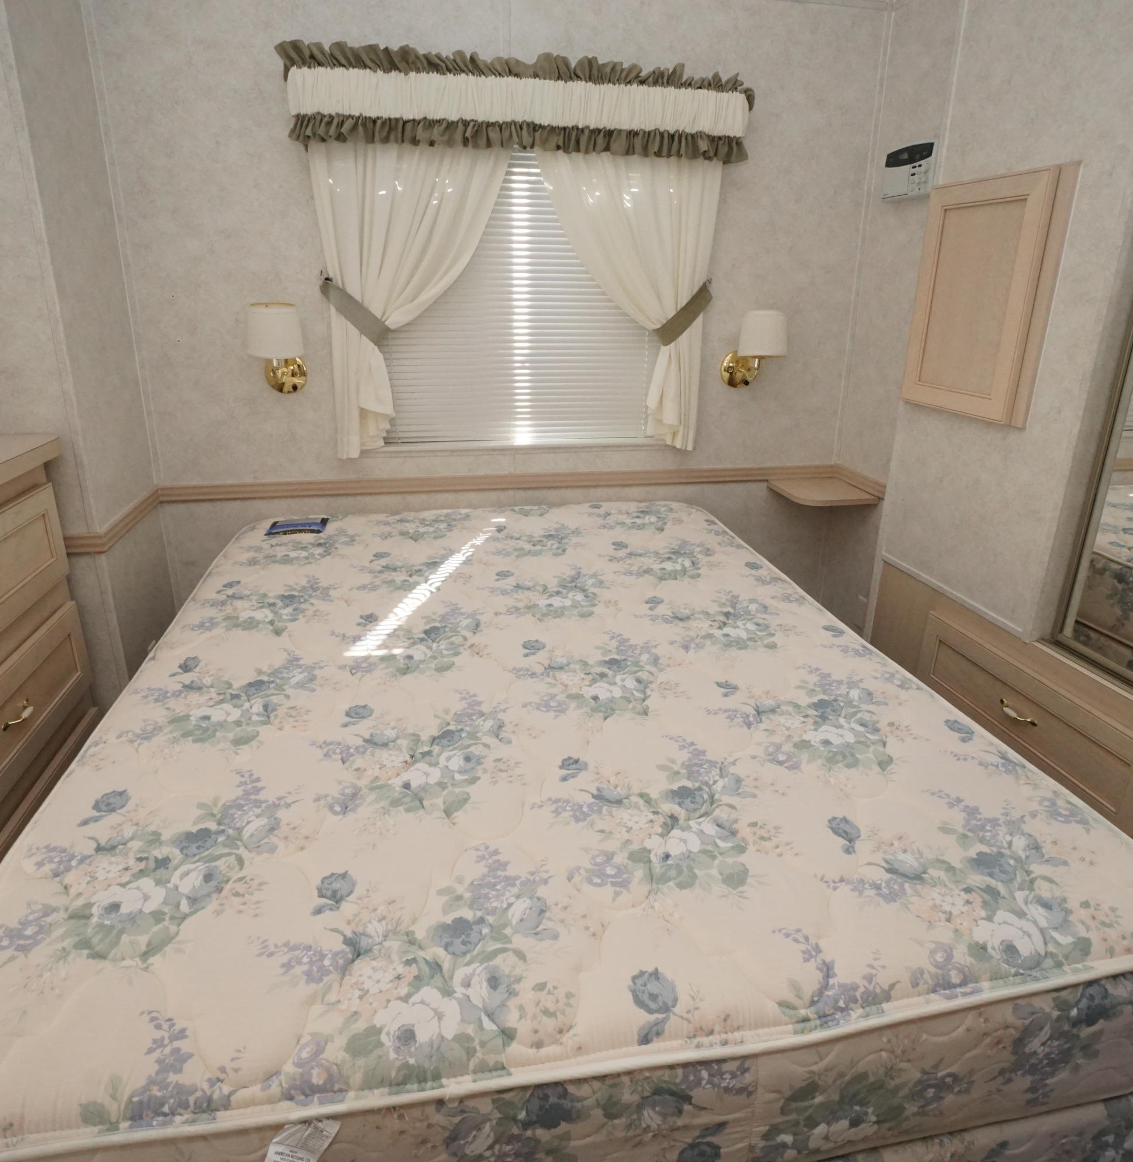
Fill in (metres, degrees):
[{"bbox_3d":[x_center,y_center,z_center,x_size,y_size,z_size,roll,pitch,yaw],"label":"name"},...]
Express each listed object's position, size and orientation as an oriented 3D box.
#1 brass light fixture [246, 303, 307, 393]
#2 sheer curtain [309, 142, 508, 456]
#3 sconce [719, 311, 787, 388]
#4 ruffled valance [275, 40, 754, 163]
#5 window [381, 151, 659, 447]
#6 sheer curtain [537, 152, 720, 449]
[{"bbox_3d":[-0.935,-0.745,2.355,0.176,0.290,0.201,-3,20,-10],"label":"brass light fixture"},{"bbox_3d":[-0.482,-0.913,2.436,0.651,1.007,0.099,-3,20,-10],"label":"sheer curtain"},{"bbox_3d":[0.696,-0.837,2.629,0.197,0.286,0.197,-3,20,-10],"label":"sconce"},{"bbox_3d":[-0.123,-1.470,2.276,1.441,0.242,0.148,-3,20,-10],"label":"ruffled valance"},{"bbox_3d":[-0.145,-0.946,2.530,1.076,0.977,0.059,-3,20,-10],"label":"window"},{"bbox_3d":[0.202,-0.957,2.550,0.661,0.997,0.099,-3,20,-10],"label":"sheer curtain"}]

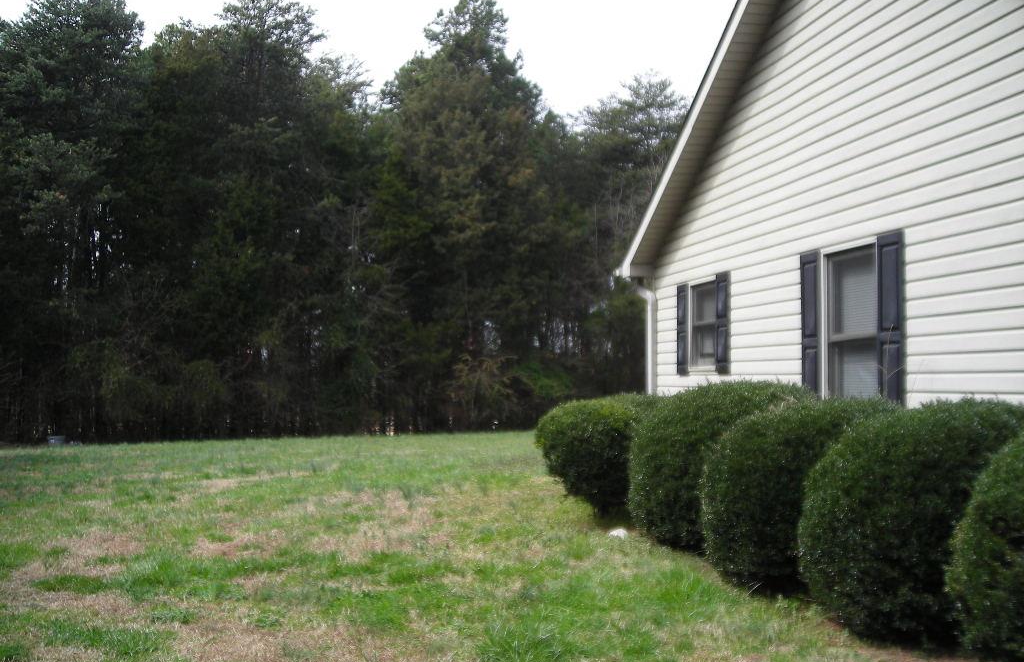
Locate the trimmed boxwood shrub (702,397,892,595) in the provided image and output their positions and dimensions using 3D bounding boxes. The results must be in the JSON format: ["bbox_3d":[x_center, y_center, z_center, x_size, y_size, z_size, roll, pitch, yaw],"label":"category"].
[{"bbox_3d":[1.984,1.052,7.394,1.480,1.250,1.480,0,-2,-11],"label":"trimmed boxwood shrub"}]

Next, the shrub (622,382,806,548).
[{"bbox_3d":[1.661,1.076,9.012,1.480,1.360,1.480,0,-2,-11],"label":"shrub"}]

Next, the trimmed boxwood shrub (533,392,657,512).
[{"bbox_3d":[0.888,1.279,11.401,1.340,1.280,1.340,0,-2,0],"label":"trimmed boxwood shrub"}]

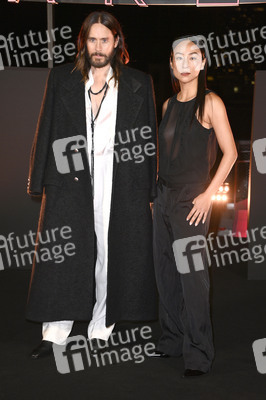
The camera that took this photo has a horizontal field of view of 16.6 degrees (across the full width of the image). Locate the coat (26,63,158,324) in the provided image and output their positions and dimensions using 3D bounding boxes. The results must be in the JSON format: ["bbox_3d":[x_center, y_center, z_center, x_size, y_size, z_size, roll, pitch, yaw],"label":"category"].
[{"bbox_3d":[-0.203,-0.051,4.763,0.680,1.340,0.400,2,10,6],"label":"coat"}]

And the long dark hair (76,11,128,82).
[{"bbox_3d":[-0.162,-0.768,4.620,0.265,0.365,0.250,2,10,14],"label":"long dark hair"}]

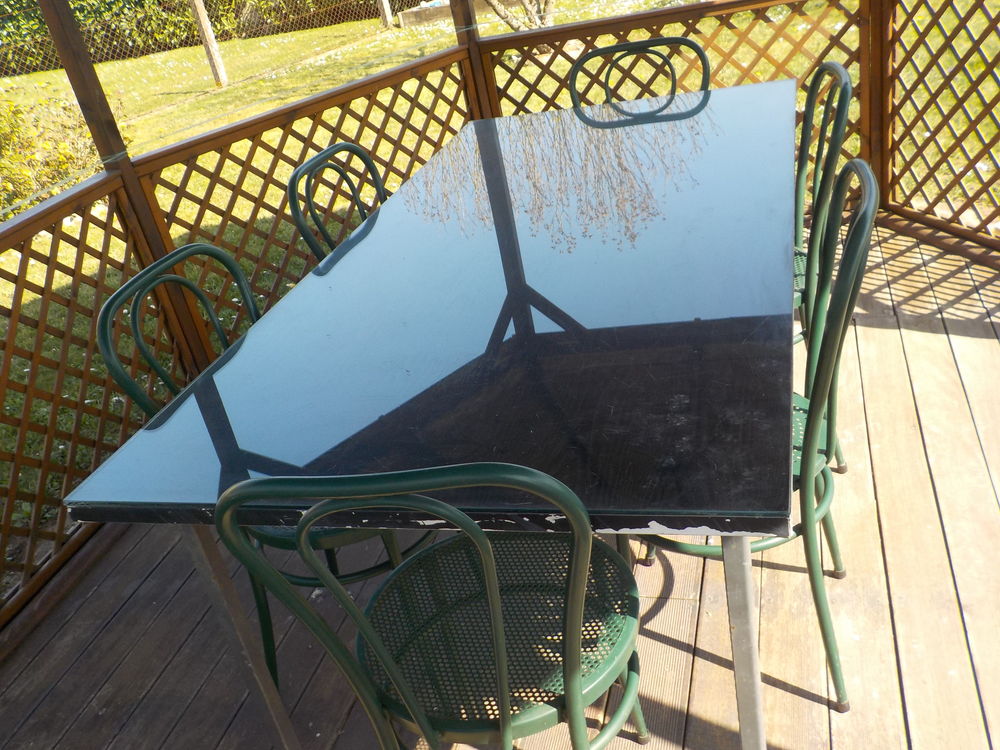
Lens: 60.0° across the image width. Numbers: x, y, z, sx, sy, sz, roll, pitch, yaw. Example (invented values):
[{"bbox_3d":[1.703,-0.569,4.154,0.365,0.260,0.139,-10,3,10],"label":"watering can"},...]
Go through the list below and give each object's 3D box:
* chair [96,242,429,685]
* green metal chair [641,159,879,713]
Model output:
[{"bbox_3d":[-0.335,0.184,1.664,0.464,0.888,0.412,-3,30,19],"label":"chair"},{"bbox_3d":[0.393,0.113,1.480,0.464,0.888,0.412,-1,31,21],"label":"green metal chair"}]

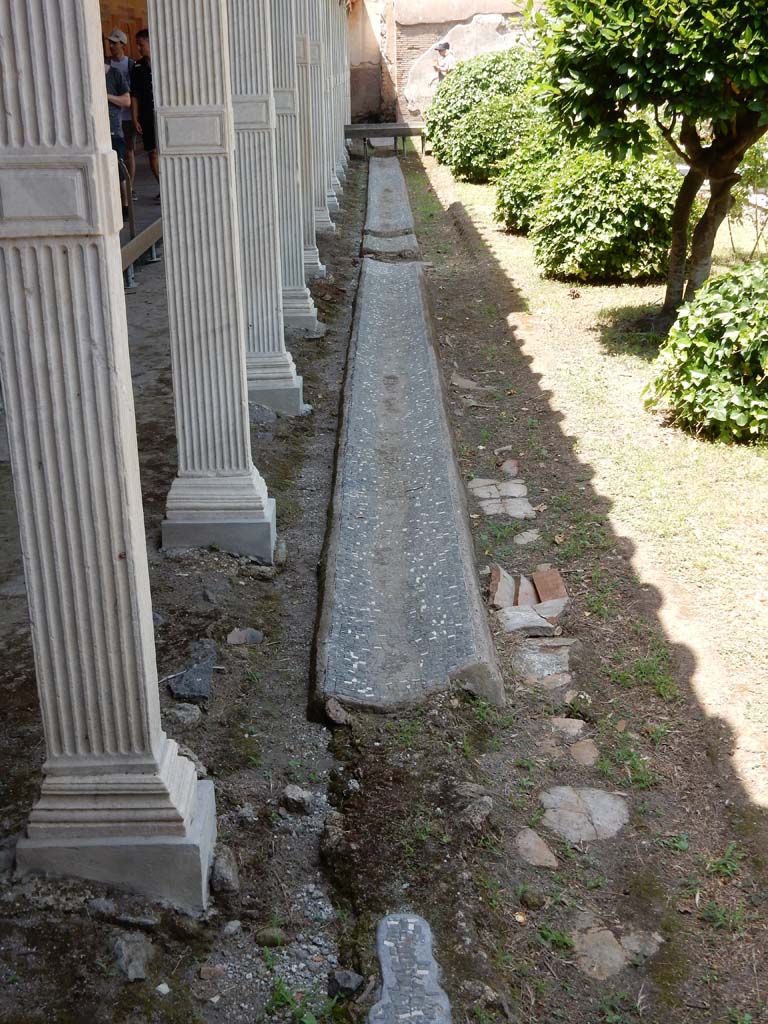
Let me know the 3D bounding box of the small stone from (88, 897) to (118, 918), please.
[{"bbox_3d":[-0.519,0.731,2.352,0.050,0.023,0.033,-1,19,0],"label":"small stone"}]

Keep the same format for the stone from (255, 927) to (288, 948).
[{"bbox_3d":[-0.208,0.778,2.327,0.056,0.033,0.042,-1,19,0],"label":"stone"}]

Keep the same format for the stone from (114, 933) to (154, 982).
[{"bbox_3d":[-0.449,0.785,2.250,0.056,0.042,0.095,0,19,3],"label":"stone"}]

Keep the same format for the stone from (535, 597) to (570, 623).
[{"bbox_3d":[0.482,0.279,3.662,0.095,0.036,0.125,1,19,5],"label":"stone"}]

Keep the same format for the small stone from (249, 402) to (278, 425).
[{"bbox_3d":[-0.546,-0.428,5.531,0.155,0.075,0.110,-1,19,0],"label":"small stone"}]

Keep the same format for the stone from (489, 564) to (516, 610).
[{"bbox_3d":[0.355,0.224,3.810,0.090,0.065,0.250,1,20,5],"label":"stone"}]

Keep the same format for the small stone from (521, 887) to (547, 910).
[{"bbox_3d":[0.289,0.752,2.458,0.046,0.027,0.038,-1,19,0],"label":"small stone"}]

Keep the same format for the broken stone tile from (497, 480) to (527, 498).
[{"bbox_3d":[0.471,-0.084,4.700,0.107,0.030,0.150,-1,20,0],"label":"broken stone tile"}]

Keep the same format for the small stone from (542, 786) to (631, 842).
[{"bbox_3d":[0.423,0.638,2.690,0.180,0.040,0.190,-1,20,0],"label":"small stone"}]

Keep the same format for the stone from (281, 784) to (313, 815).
[{"bbox_3d":[-0.187,0.614,2.717,0.066,0.043,0.050,2,20,9],"label":"stone"}]

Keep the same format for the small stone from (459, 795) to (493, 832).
[{"bbox_3d":[0.197,0.646,2.735,0.062,0.045,0.085,4,20,14],"label":"small stone"}]

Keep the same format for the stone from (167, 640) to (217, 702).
[{"bbox_3d":[-0.493,0.409,3.300,0.125,0.090,0.260,-1,20,0],"label":"stone"}]

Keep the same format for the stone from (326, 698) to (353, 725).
[{"bbox_3d":[-0.108,0.475,3.028,0.055,0.042,0.055,10,22,28],"label":"stone"}]

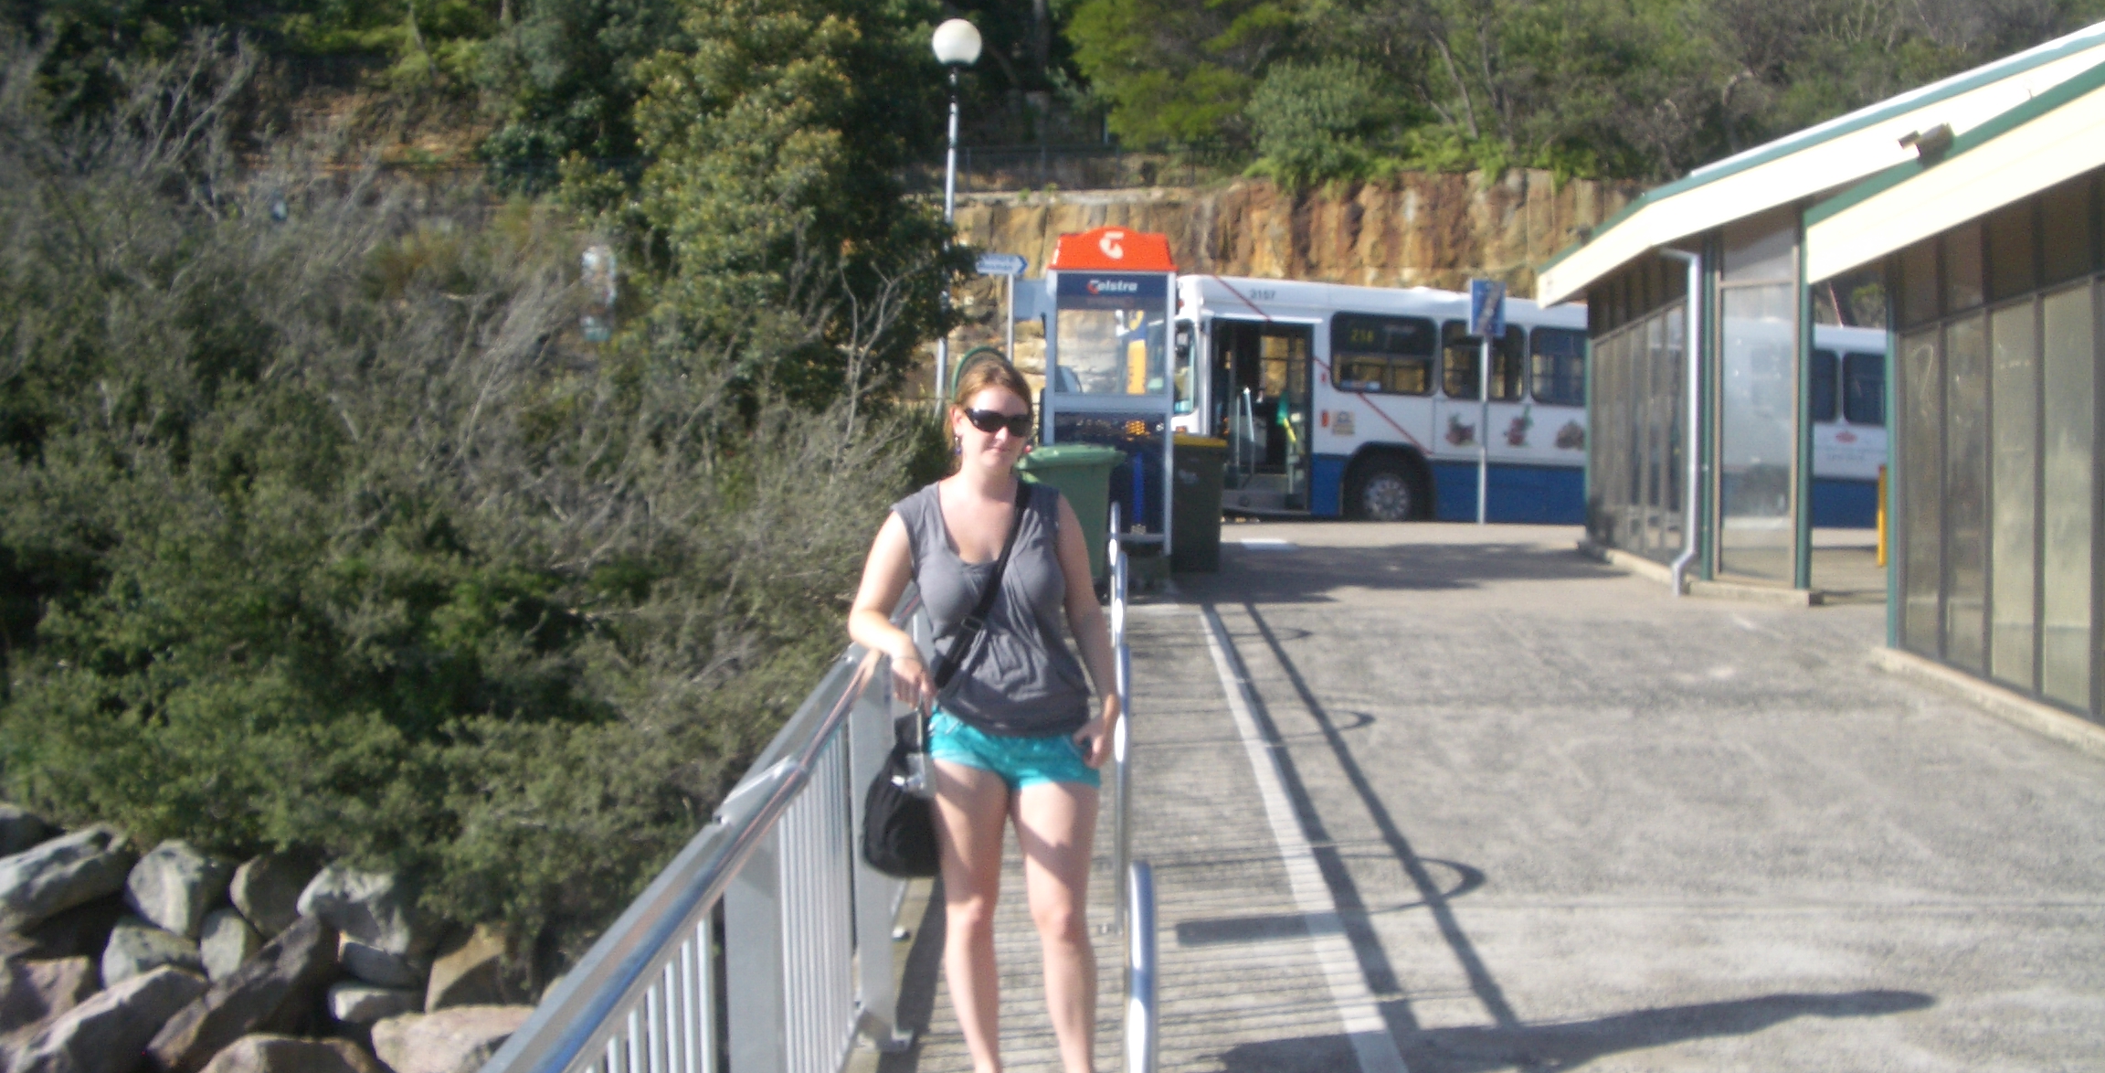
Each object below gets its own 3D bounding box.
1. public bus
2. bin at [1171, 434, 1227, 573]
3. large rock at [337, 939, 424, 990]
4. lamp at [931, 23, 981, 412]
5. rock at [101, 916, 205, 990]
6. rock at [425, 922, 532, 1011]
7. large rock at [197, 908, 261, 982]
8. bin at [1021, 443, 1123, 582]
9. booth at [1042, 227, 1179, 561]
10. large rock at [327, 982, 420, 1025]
[{"bbox_3d":[6.851,-1.548,28.638,12.000,3.050,2.500,1,4,-19],"label":"public bus"},{"bbox_3d":[1.058,-0.253,16.400,0.580,1.070,0.720,2,2,3],"label":"bin"},{"bbox_3d":[-3.354,2.142,10.600,0.450,0.270,0.380,1,2,-11],"label":"large rock"},{"bbox_3d":[-0.959,-2.301,19.400,0.450,4.850,0.450,2,2,0],"label":"lamp"},{"bbox_3d":[-4.577,2.115,10.800,0.500,0.370,0.450,-1,5,-14],"label":"rock"},{"bbox_3d":[-2.854,2.158,10.600,0.550,0.380,0.480,1,2,-11],"label":"rock"},{"bbox_3d":[-4.177,2.074,10.800,0.330,0.360,0.360,-1,5,-14],"label":"large rock"},{"bbox_3d":[0.151,-0.120,15.462,0.720,1.070,0.580,0,4,-5],"label":"bin"},{"bbox_3d":[0.433,-1.103,16.500,1.020,2.520,1.000,0,4,-2],"label":"booth"},{"bbox_3d":[-3.283,2.264,10.300,0.460,0.250,0.380,1,2,-11],"label":"large rock"}]

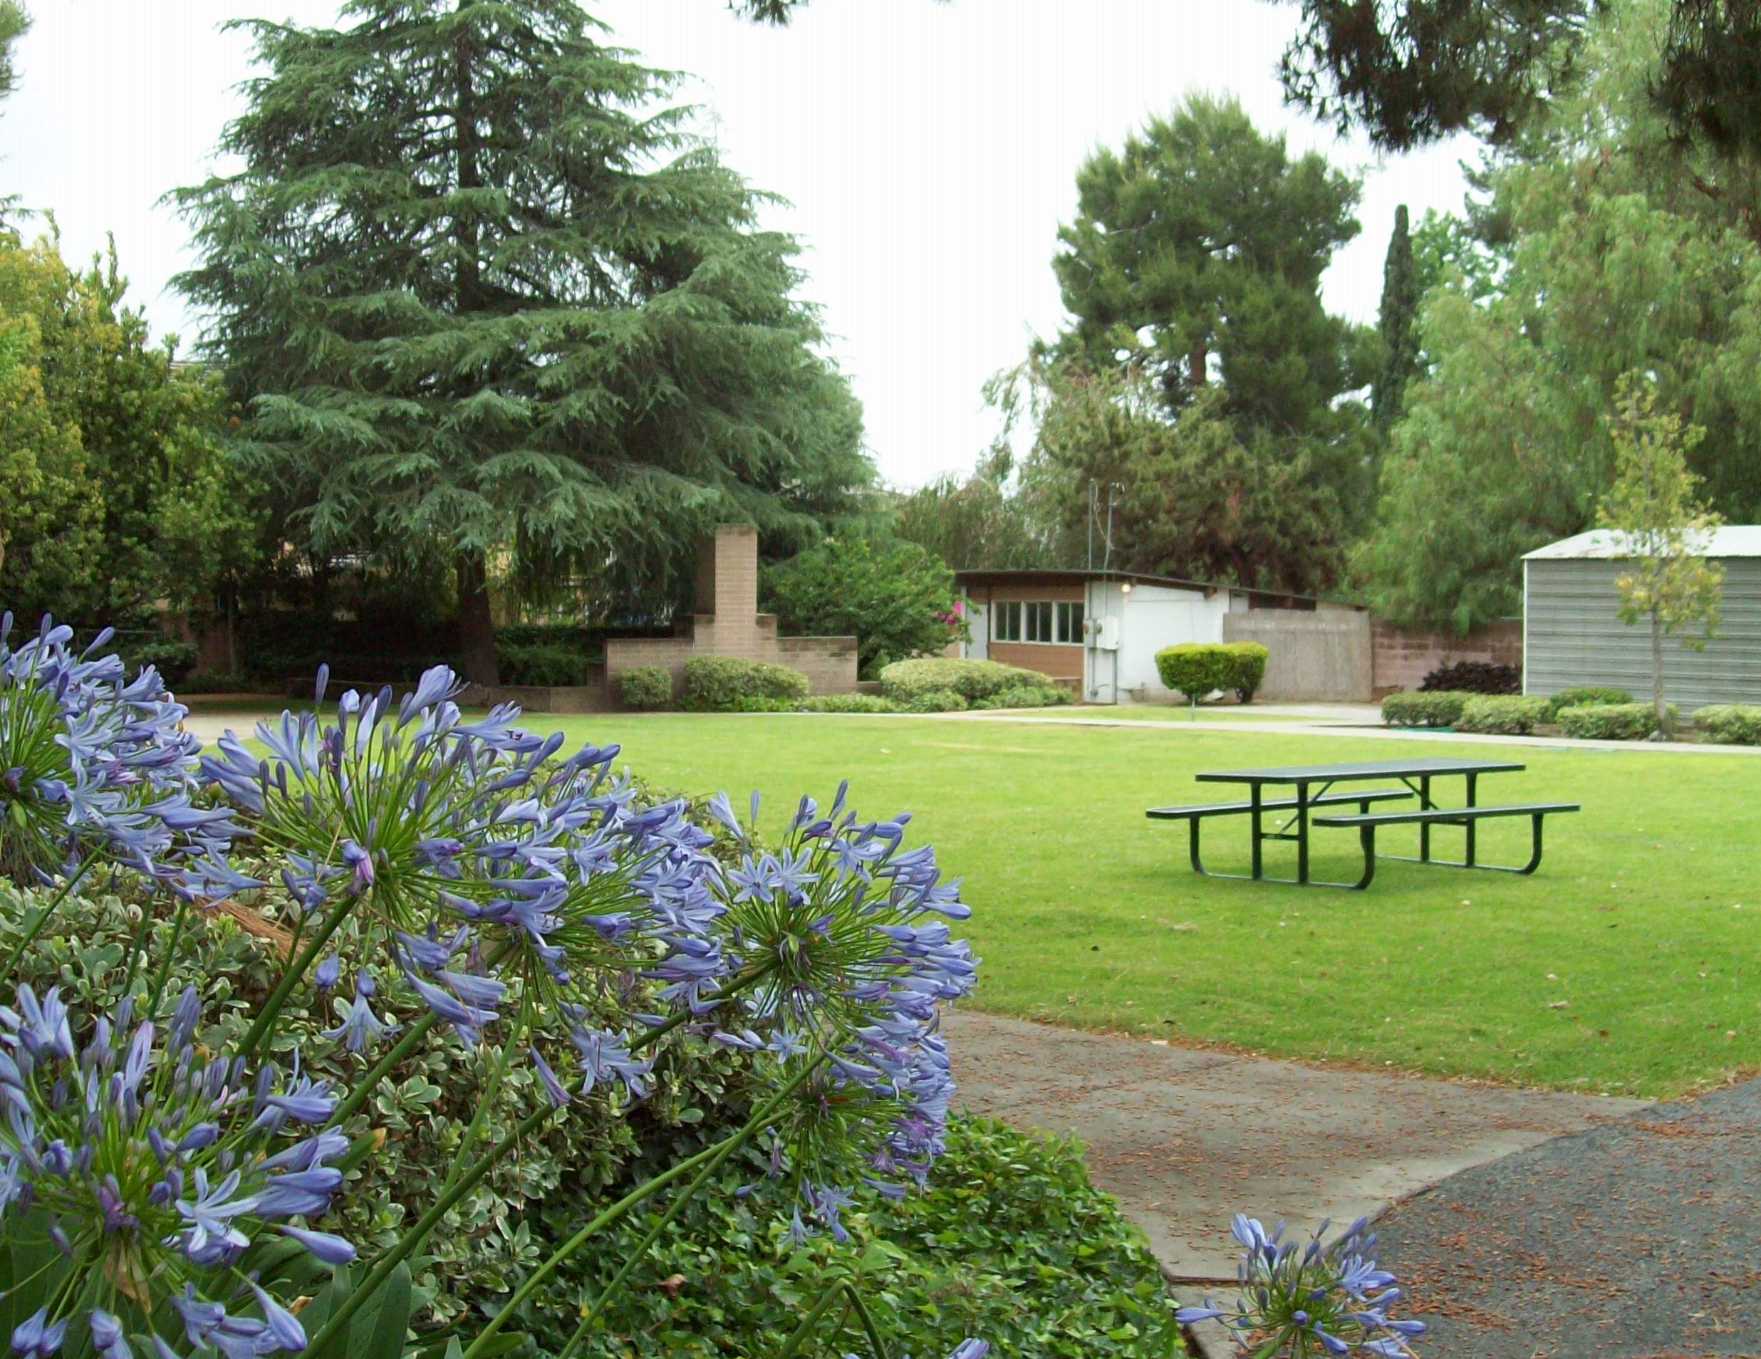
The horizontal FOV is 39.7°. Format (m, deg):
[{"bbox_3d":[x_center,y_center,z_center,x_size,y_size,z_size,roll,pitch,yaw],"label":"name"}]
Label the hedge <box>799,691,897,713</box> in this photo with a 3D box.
[{"bbox_3d":[-0.607,0.379,43.795,1.777,0.397,0.900,0,1,-1],"label":"hedge"}]

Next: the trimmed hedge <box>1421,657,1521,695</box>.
[{"bbox_3d":[11.408,0.035,46.800,2.200,0.949,1.300,1,2,14],"label":"trimmed hedge"}]

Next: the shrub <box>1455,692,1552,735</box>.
[{"bbox_3d":[9.503,0.498,37.192,1.481,0.634,1.100,1,1,14],"label":"shrub"}]

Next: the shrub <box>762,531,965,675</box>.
[{"bbox_3d":[-0.357,-1.352,50.000,4.100,3.418,3.800,0,2,0],"label":"shrub"}]

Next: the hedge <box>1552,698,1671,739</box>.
[{"bbox_3d":[10.774,0.593,35.900,1.650,0.566,1.200,1,2,17],"label":"hedge"}]

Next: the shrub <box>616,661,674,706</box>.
[{"bbox_3d":[-4.302,0.107,44.589,1.072,0.850,1.000,0,1,-6],"label":"shrub"}]

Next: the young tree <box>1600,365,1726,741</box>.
[{"bbox_3d":[11.430,-1.829,35.800,1.850,5.298,1.800,1,2,18],"label":"young tree"}]

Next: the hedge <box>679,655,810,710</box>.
[{"bbox_3d":[-2.658,0.045,47.500,2.450,1.053,1.700,0,2,0],"label":"hedge"}]

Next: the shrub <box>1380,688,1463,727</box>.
[{"bbox_3d":[8.813,0.477,39.700,1.350,0.596,1.100,1,2,13],"label":"shrub"}]

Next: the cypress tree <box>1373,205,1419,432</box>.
[{"bbox_3d":[14.354,-6.629,68.000,1.700,13.253,1.700,0,2,12],"label":"cypress tree"}]

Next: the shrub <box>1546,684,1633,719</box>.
[{"bbox_3d":[11.456,0.437,39.492,1.454,0.667,1.000,1,2,16],"label":"shrub"}]

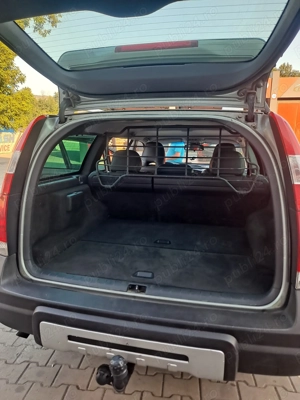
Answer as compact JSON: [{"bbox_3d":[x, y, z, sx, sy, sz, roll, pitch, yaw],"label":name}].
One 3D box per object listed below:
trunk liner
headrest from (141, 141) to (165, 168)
[{"bbox_3d":[0.092,0.319,1.909,1.130,0.050,1.061,3,11,12],"label":"trunk liner"},{"bbox_3d":[0.038,-0.504,3.130,0.240,0.260,0.120,3,19,12],"label":"headrest"}]

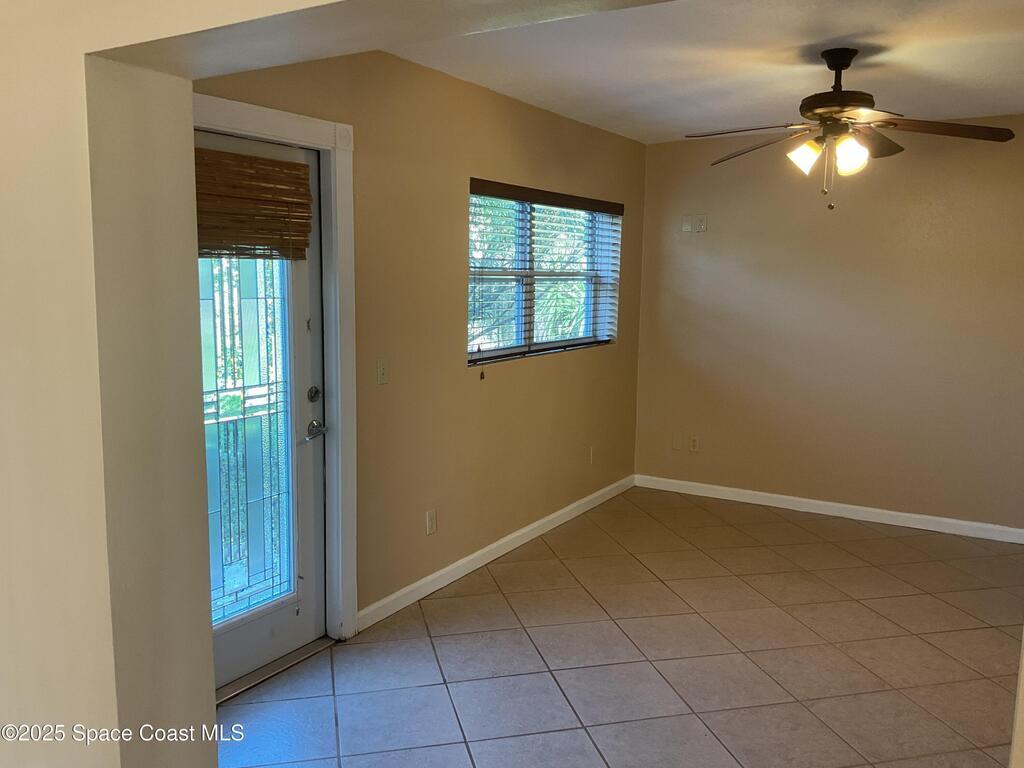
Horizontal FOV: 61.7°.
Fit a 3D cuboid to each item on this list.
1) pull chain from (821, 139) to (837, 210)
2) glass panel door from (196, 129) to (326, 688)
[{"bbox_3d":[1.292,-0.855,3.502,0.050,0.290,0.040,3,8,20],"label":"pull chain"},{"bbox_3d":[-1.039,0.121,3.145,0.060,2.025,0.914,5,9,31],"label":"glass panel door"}]

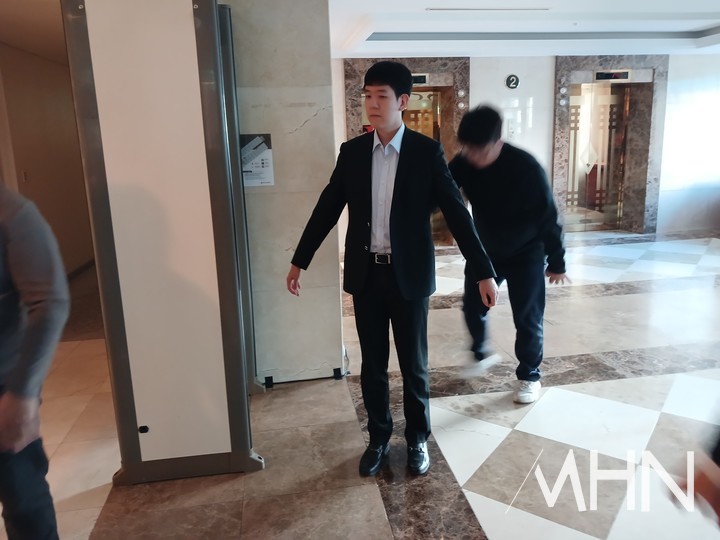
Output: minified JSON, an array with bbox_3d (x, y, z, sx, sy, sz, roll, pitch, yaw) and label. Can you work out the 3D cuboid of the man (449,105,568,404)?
[{"bbox_3d":[0.840,-0.059,3.205,0.640,1.610,0.660,4,13,24],"label":"man"}]

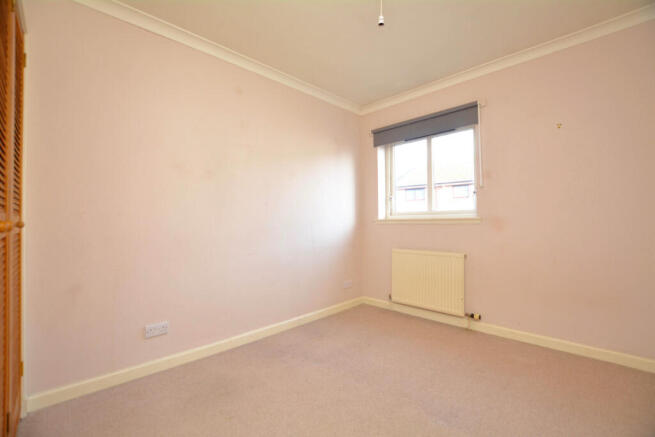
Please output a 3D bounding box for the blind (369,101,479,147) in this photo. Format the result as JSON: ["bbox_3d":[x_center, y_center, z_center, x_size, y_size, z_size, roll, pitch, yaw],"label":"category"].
[{"bbox_3d":[0.966,-0.954,2.889,1.148,0.198,0.065,-1,-1,44],"label":"blind"}]

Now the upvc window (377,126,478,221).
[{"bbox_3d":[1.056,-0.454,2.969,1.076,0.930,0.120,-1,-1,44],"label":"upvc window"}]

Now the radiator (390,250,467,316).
[{"bbox_3d":[1.020,0.628,2.808,0.758,0.589,0.080,-1,-1,44],"label":"radiator"}]

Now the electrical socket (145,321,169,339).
[{"bbox_3d":[-1.169,0.765,1.871,0.142,0.088,0.015,0,-1,-44],"label":"electrical socket"}]

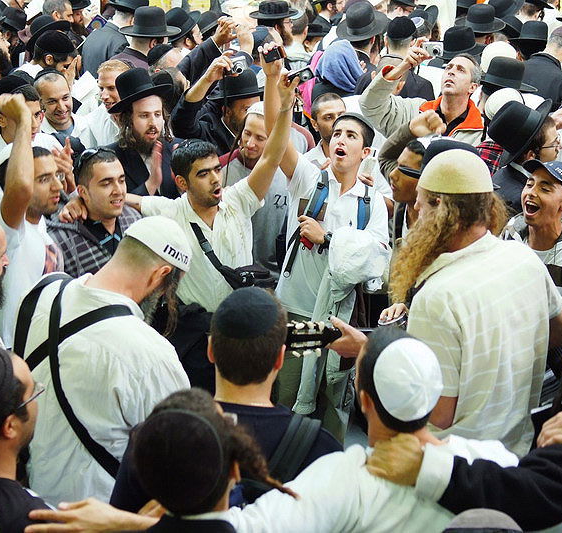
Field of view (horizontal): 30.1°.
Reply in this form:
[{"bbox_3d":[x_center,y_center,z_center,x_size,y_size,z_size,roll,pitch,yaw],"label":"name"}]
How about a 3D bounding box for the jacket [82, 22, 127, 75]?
[{"bbox_3d":[-0.970,-1.030,5.950,0.360,0.750,0.500,-19,31,-35],"label":"jacket"}]

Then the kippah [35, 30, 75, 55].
[{"bbox_3d":[-1.037,-1.030,4.800,0.185,0.090,0.170,2,24,-14],"label":"kippah"}]

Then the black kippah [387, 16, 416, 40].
[{"bbox_3d":[0.687,-1.353,5.950,0.165,0.110,0.170,2,32,5],"label":"black kippah"}]

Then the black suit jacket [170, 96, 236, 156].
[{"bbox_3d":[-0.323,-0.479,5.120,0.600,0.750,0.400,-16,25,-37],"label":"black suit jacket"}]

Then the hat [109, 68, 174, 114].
[{"bbox_3d":[-0.637,-0.788,4.700,0.310,0.140,0.350,-25,17,-30],"label":"hat"}]

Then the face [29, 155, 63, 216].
[{"bbox_3d":[-0.781,-0.268,3.450,0.140,0.200,0.150,12,25,28],"label":"face"}]

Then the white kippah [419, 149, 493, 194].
[{"bbox_3d":[0.449,-0.251,2.670,0.180,0.100,0.195,0,20,0],"label":"white kippah"}]

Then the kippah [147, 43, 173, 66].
[{"bbox_3d":[-0.617,-1.086,5.350,0.160,0.075,0.160,-25,21,11],"label":"kippah"}]

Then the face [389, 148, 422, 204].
[{"bbox_3d":[0.440,-0.303,3.600,0.160,0.200,0.150,-9,21,-23],"label":"face"}]

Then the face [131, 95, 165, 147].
[{"bbox_3d":[-0.553,-0.610,4.360,0.150,0.205,0.140,-10,27,-23],"label":"face"}]

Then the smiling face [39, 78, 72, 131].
[{"bbox_3d":[-0.961,-0.695,4.450,0.150,0.210,0.140,-23,32,-35],"label":"smiling face"}]

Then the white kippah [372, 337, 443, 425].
[{"bbox_3d":[0.250,0.224,2.050,0.165,0.165,0.070,-8,-8,-26],"label":"white kippah"}]

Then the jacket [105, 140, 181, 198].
[{"bbox_3d":[-0.619,-0.238,4.813,0.500,0.720,0.350,-10,22,-26],"label":"jacket"}]

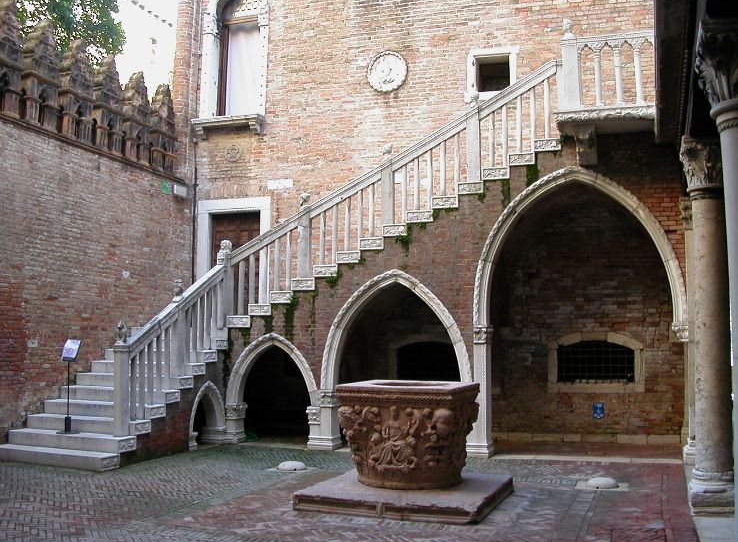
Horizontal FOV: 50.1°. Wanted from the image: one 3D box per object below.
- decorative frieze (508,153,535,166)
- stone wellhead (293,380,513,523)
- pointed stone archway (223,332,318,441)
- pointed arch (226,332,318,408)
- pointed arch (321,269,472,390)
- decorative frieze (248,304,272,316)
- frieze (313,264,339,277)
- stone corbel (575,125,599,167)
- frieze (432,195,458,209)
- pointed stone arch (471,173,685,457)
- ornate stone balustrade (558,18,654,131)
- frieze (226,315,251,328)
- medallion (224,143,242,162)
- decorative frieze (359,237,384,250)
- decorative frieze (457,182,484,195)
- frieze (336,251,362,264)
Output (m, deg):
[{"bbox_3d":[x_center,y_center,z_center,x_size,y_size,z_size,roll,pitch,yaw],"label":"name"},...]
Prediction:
[{"bbox_3d":[2.167,-1.563,11.134,0.391,0.178,0.120,-2,-6,21],"label":"decorative frieze"},{"bbox_3d":[0.407,1.669,7.719,1.682,1.103,1.682,-1,-5,21],"label":"stone wellhead"},{"bbox_3d":[-1.373,1.709,11.420,1.519,1.643,0.372,-1,-5,18],"label":"pointed stone archway"},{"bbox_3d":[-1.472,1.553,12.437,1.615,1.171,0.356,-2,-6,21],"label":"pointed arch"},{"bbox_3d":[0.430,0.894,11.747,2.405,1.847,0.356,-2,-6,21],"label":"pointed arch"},{"bbox_3d":[-1.520,0.543,11.072,0.322,0.152,0.080,-1,-5,17],"label":"decorative frieze"},{"bbox_3d":[-0.588,0.007,10.807,0.322,0.152,0.080,-1,-5,17],"label":"frieze"},{"bbox_3d":[2.651,-1.530,9.620,0.250,0.440,0.380,-1,-5,17],"label":"stone corbel"},{"bbox_3d":[1.141,-1.054,11.961,0.396,0.189,0.110,-1,-7,15],"label":"frieze"},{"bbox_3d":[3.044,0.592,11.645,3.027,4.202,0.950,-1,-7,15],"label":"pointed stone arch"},{"bbox_3d":[3.114,-2.609,10.433,1.306,1.374,0.488,-2,-6,21],"label":"ornate stone balustrade"},{"bbox_3d":[-2.051,0.813,12.572,0.394,0.179,0.120,-2,-6,21],"label":"frieze"},{"bbox_3d":[-2.612,-2.266,15.130,0.355,0.365,0.070,-1,-7,15],"label":"medallion"},{"bbox_3d":[0.062,-0.396,11.850,0.396,0.180,0.120,-2,-6,21],"label":"decorative frieze"},{"bbox_3d":[1.484,-1.180,11.366,0.394,0.179,0.120,-2,-6,21],"label":"decorative frieze"},{"bbox_3d":[-0.272,-0.172,10.719,0.322,0.152,0.080,-1,-5,17],"label":"frieze"}]

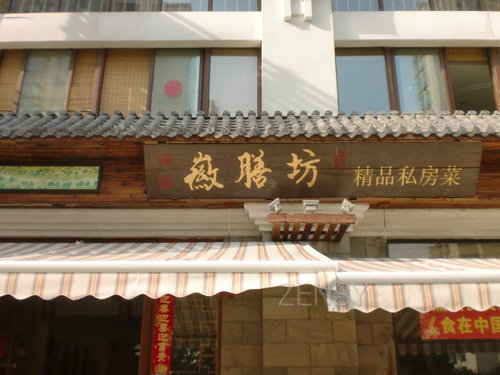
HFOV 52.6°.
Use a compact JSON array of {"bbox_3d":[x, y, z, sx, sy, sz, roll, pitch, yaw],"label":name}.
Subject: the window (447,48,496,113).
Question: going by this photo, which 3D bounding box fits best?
[{"bbox_3d":[3.533,-1.663,8.014,0.734,1.270,0.100,0,-18,1],"label":"window"}]

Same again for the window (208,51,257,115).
[{"bbox_3d":[-0.250,-1.676,8.079,0.786,1.270,0.100,0,-18,1],"label":"window"}]

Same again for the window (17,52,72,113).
[{"bbox_3d":[-3.298,-1.674,8.127,0.780,1.270,0.100,0,-18,1],"label":"window"}]

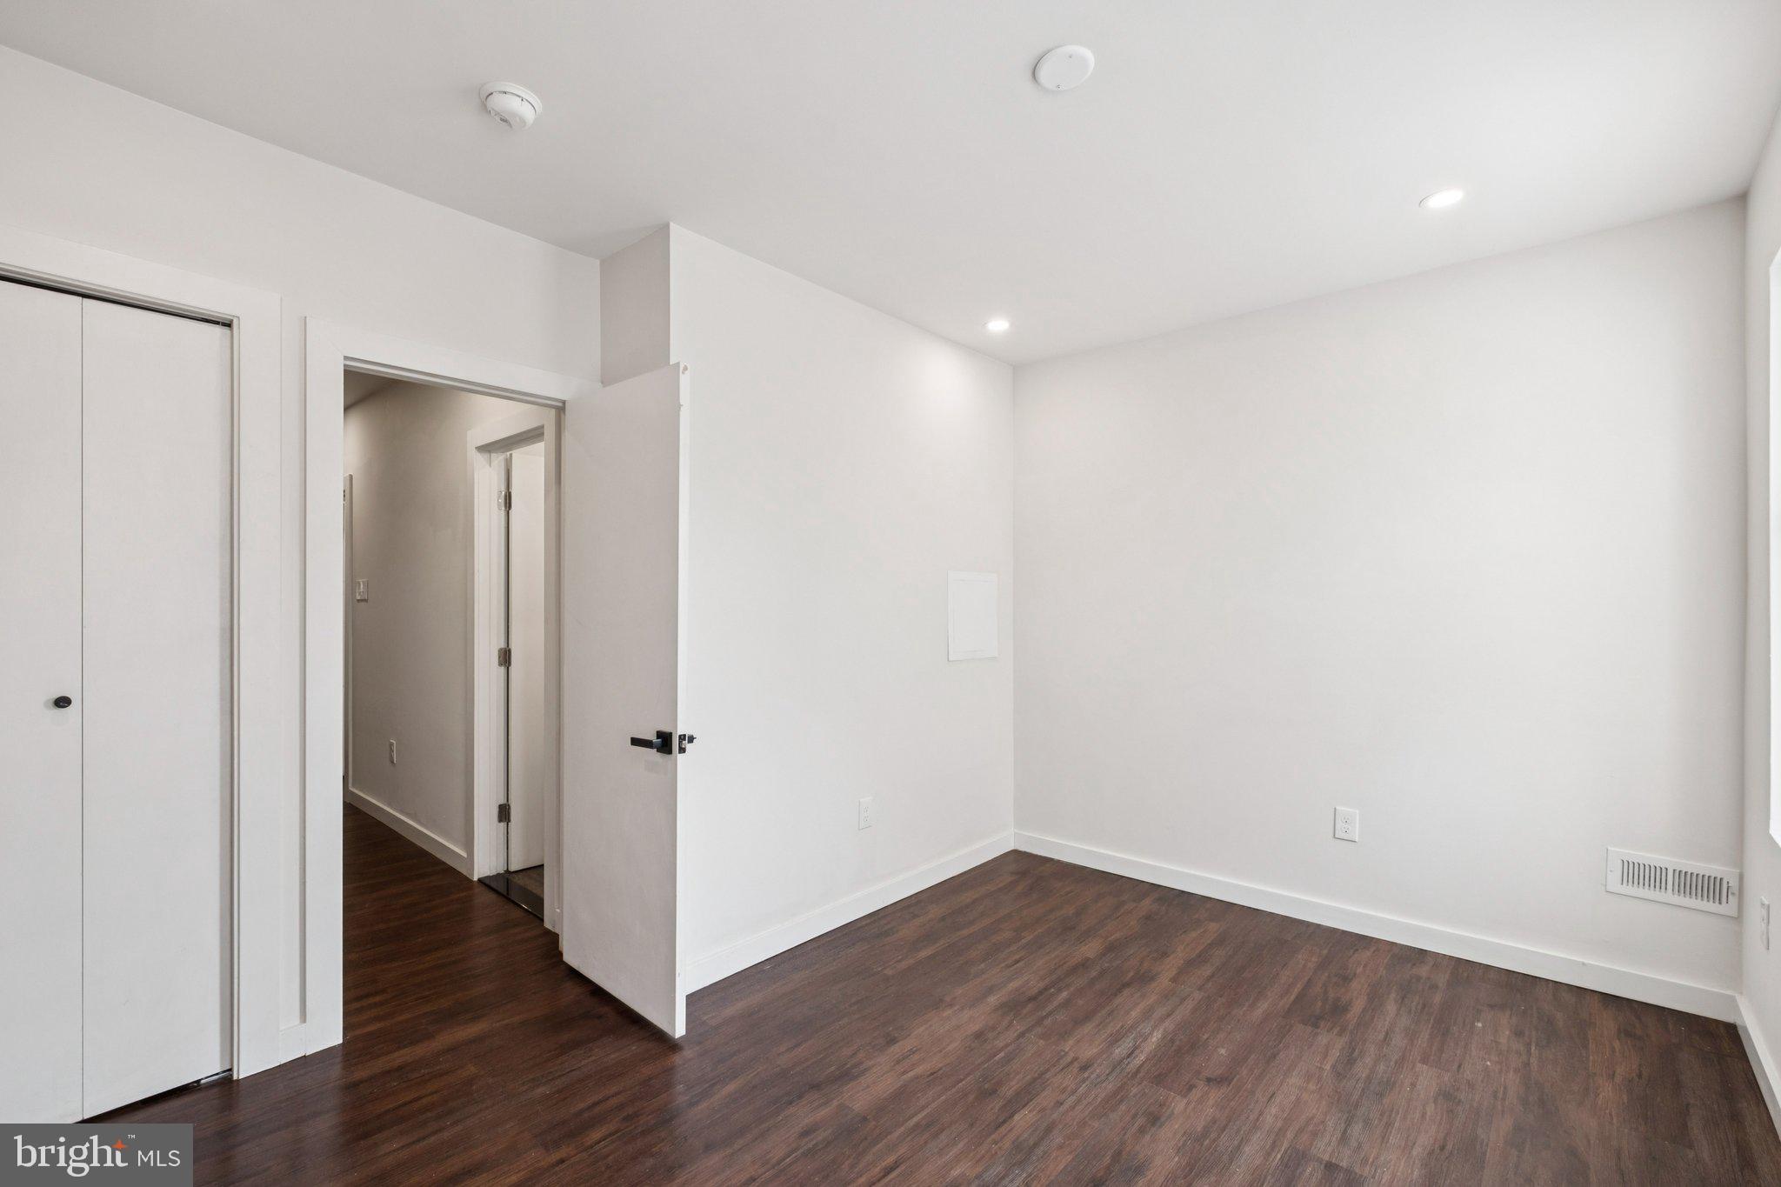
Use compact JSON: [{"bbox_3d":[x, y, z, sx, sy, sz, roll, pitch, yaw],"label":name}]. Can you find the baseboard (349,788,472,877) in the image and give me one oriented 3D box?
[{"bbox_3d":[-2.728,1.301,4.150,2.018,0.097,0.016,0,0,40],"label":"baseboard"}]

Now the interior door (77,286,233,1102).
[{"bbox_3d":[-1.936,0.290,1.969,0.035,2.040,0.286,0,0,42],"label":"interior door"}]

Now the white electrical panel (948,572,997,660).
[{"bbox_3d":[0.425,0.110,3.677,0.022,0.431,0.419,0,0,42],"label":"white electrical panel"}]

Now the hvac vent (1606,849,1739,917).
[{"bbox_3d":[2.504,0.928,2.382,0.294,0.146,0.014,0,0,40],"label":"hvac vent"}]

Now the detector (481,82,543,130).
[{"bbox_3d":[-0.924,-1.185,1.813,0.138,0.041,0.138,0,0,0],"label":"detector"}]

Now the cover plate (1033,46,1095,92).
[{"bbox_3d":[0.397,-1.199,1.699,0.139,0.018,0.139,0,0,0],"label":"cover plate"}]

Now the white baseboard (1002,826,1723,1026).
[{"bbox_3d":[1.641,1.290,3.094,2.555,0.097,0.016,0,0,39],"label":"white baseboard"}]

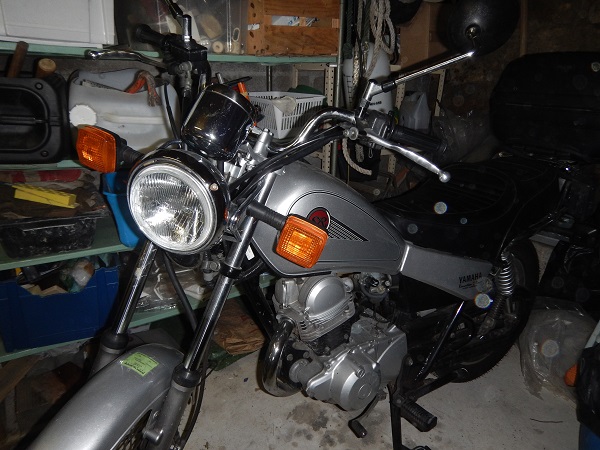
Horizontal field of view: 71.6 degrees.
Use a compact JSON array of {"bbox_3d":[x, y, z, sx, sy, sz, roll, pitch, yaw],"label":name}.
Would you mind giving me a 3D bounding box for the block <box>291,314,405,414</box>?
[{"bbox_3d":[0.107,0.365,1.173,0.376,0.218,0.284,-12,23,-29],"label":"block"}]

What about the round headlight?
[{"bbox_3d":[-0.191,-0.049,0.709,0.168,0.168,0.118,23,30,9],"label":"round headlight"}]

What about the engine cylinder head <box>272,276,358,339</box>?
[{"bbox_3d":[0.024,0.184,1.062,0.198,0.168,0.162,-12,23,-29],"label":"engine cylinder head"}]

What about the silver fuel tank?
[{"bbox_3d":[0.034,-0.014,1.005,0.421,0.274,0.254,-12,23,-29],"label":"silver fuel tank"}]

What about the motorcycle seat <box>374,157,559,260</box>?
[{"bbox_3d":[0.481,-0.043,1.282,0.705,0.254,0.264,-12,23,-29],"label":"motorcycle seat"}]

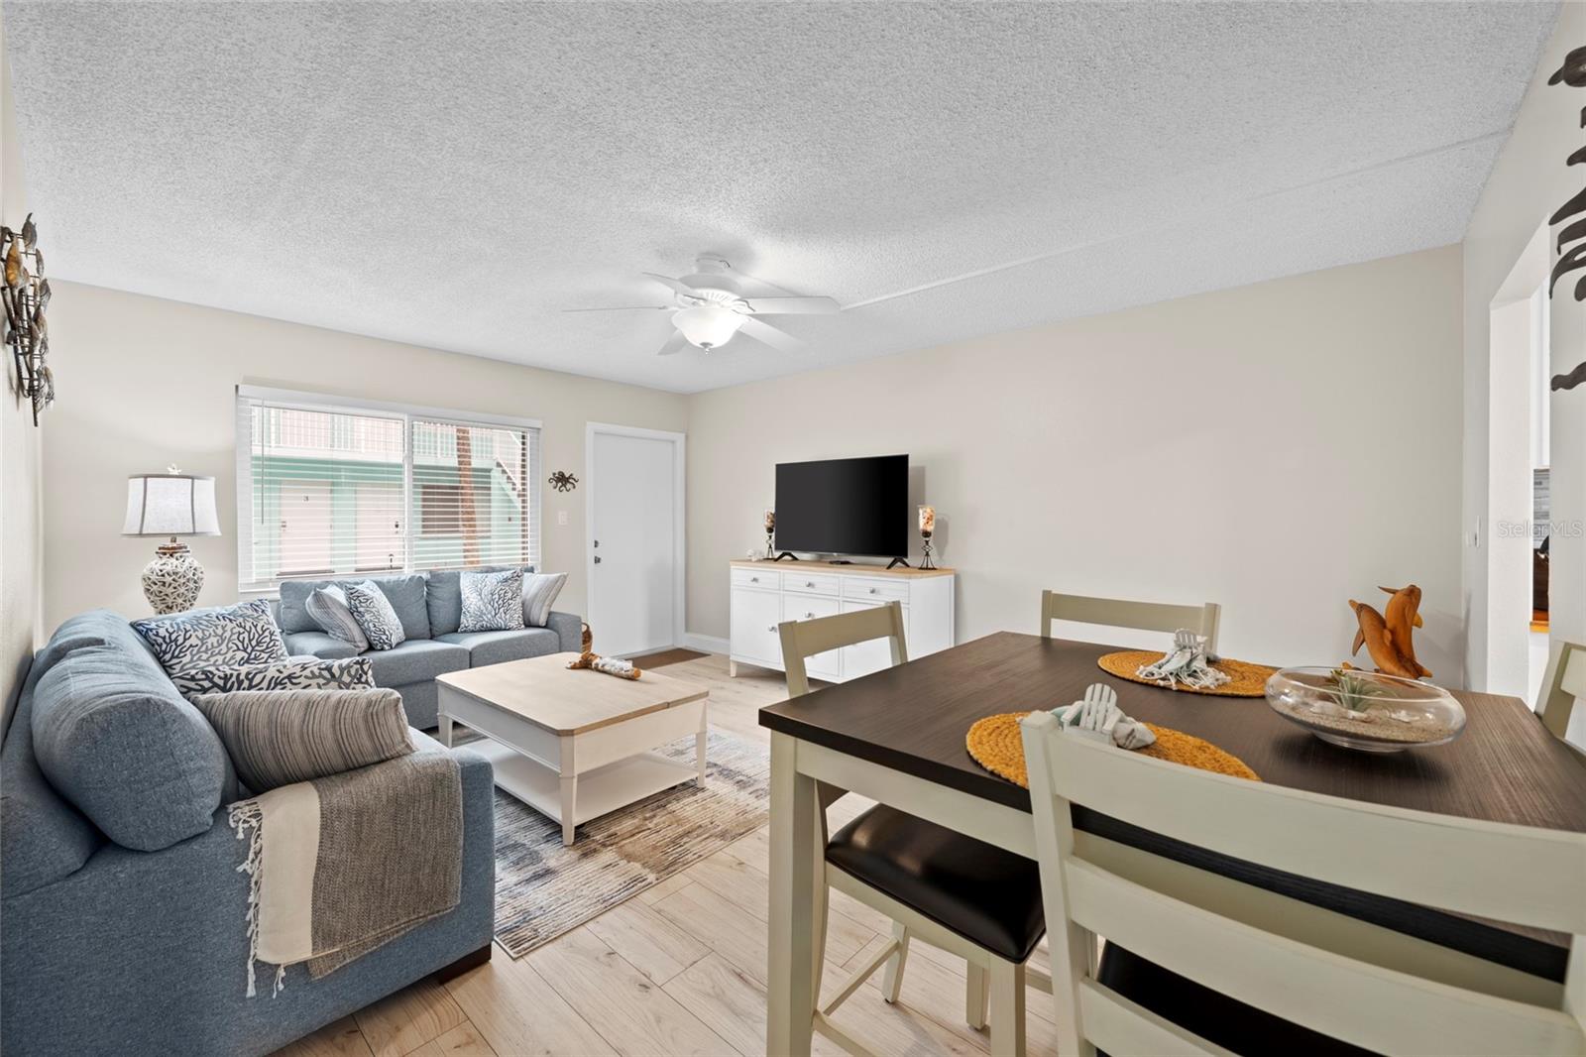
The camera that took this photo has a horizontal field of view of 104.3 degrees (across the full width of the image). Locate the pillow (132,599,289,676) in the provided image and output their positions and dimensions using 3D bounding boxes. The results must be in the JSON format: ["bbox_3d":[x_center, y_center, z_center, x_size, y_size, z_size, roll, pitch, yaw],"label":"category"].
[{"bbox_3d":[-2.333,0.530,2.519,0.150,0.450,0.460,-25,-3,22],"label":"pillow"}]

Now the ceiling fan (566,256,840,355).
[{"bbox_3d":[-0.404,-1.020,2.840,1.290,0.430,1.290,0,1,0],"label":"ceiling fan"}]

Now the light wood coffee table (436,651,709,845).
[{"bbox_3d":[-1.101,0.979,3.018,1.280,0.455,0.760,1,1,42],"label":"light wood coffee table"}]

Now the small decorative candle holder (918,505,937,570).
[{"bbox_3d":[0.904,0.055,4.149,0.125,0.440,0.125,0,1,0],"label":"small decorative candle holder"}]

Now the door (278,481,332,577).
[{"bbox_3d":[-10.876,-0.034,13.806,0.060,2.030,0.920,1,1,42],"label":"door"}]

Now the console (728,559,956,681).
[{"bbox_3d":[0.300,0.726,4.502,1.670,0.915,0.490,1,1,42],"label":"console"}]

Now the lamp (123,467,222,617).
[{"bbox_3d":[-3.107,0.098,3.100,0.350,0.820,0.350,1,1,42],"label":"lamp"}]

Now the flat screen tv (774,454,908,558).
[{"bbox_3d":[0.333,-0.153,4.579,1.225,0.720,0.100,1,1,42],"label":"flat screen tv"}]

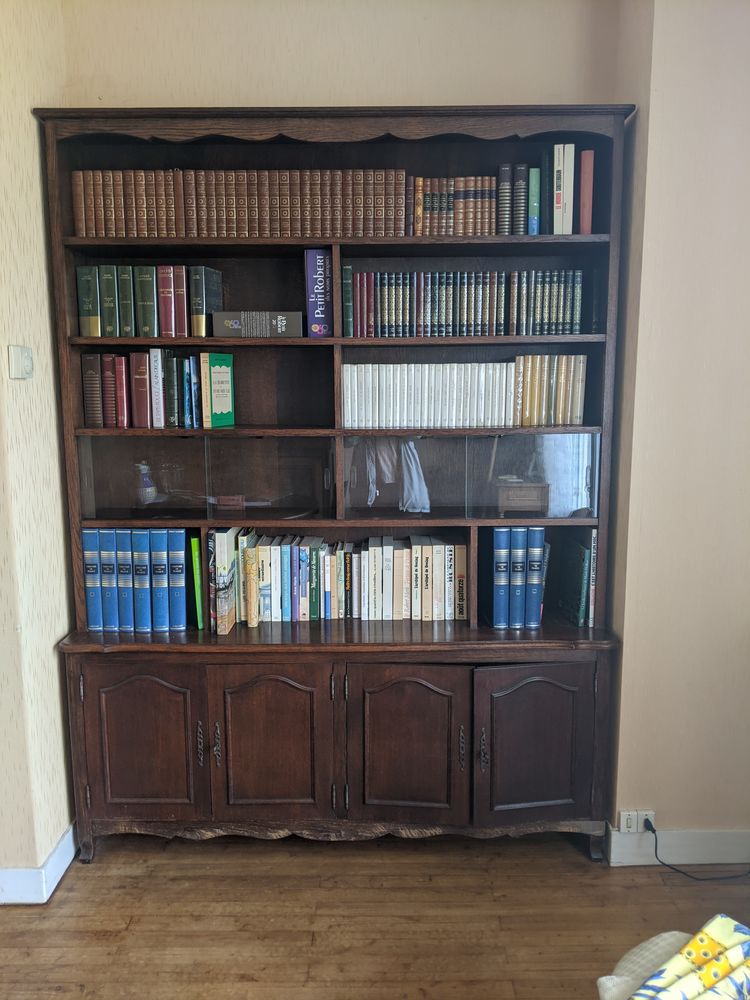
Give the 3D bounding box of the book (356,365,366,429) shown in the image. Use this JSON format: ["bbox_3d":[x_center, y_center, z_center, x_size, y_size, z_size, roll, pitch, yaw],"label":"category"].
[{"bbox_3d":[-0.037,-0.286,2.162,0.019,0.171,0.112,0,8,0],"label":"book"}]

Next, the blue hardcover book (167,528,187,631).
[{"bbox_3d":[-0.589,0.224,2.435,0.050,0.311,0.215,0,9,0],"label":"blue hardcover book"}]

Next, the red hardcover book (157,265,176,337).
[{"bbox_3d":[-0.565,-0.546,2.180,0.040,0.189,0.130,0,8,0],"label":"red hardcover book"}]

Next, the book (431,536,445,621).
[{"bbox_3d":[0.185,0.231,2.331,0.034,0.222,0.138,0,8,0],"label":"book"}]

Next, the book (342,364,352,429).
[{"bbox_3d":[-0.072,-0.281,2.119,0.019,0.167,0.115,0,9,0],"label":"book"}]

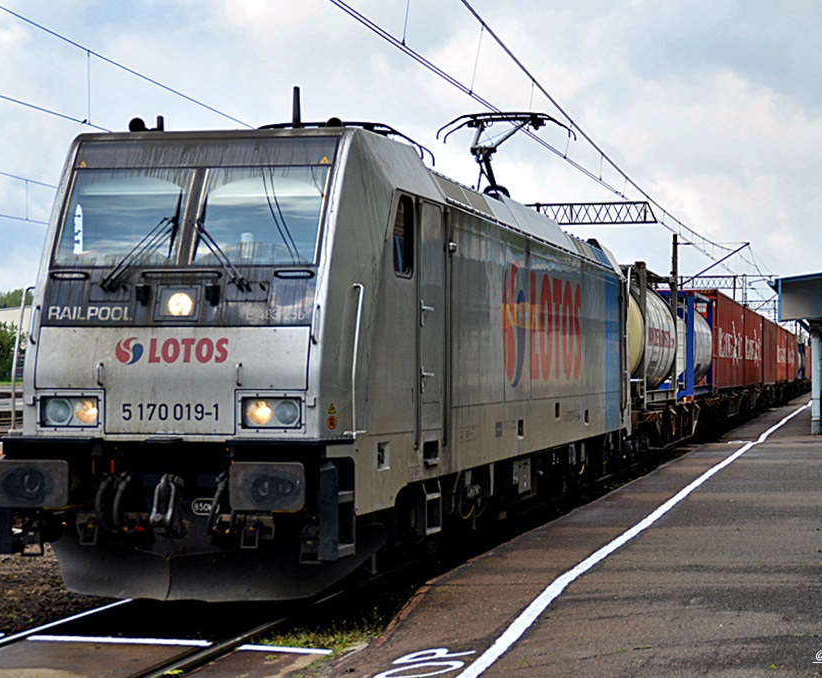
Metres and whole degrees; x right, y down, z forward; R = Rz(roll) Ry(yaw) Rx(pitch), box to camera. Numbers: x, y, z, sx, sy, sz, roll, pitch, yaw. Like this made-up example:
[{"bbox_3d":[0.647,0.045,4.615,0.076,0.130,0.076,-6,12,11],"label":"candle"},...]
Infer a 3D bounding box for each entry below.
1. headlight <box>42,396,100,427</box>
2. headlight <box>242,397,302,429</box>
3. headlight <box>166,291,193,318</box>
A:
[{"bbox_3d":[-2.482,0.531,13.017,0.440,0.225,0.120,0,-1,14],"label":"headlight"},{"bbox_3d":[-0.985,0.522,12.649,0.440,0.225,0.120,0,-1,14],"label":"headlight"},{"bbox_3d":[-1.683,-0.250,13.025,0.190,0.180,0.110,0,-1,14],"label":"headlight"}]

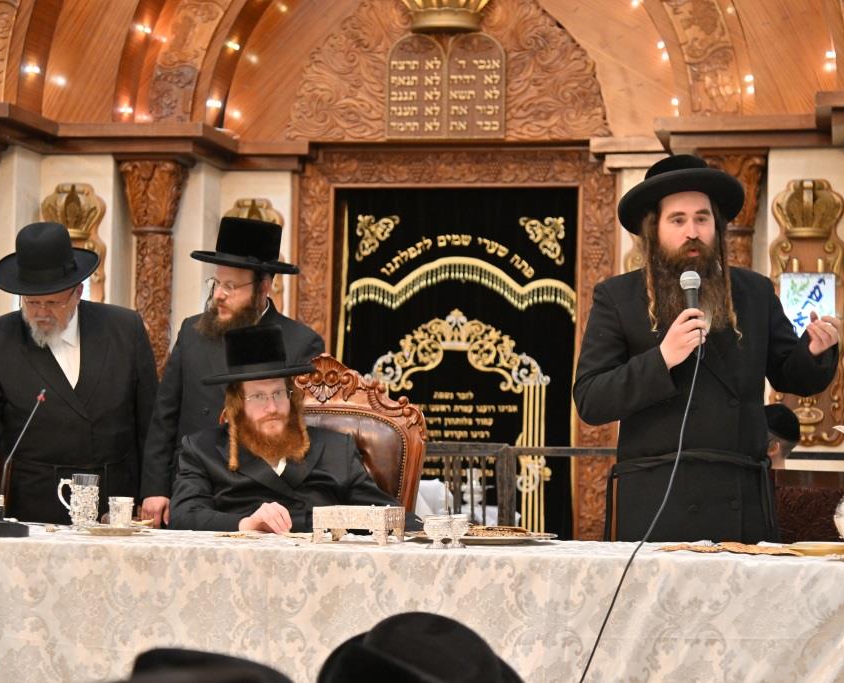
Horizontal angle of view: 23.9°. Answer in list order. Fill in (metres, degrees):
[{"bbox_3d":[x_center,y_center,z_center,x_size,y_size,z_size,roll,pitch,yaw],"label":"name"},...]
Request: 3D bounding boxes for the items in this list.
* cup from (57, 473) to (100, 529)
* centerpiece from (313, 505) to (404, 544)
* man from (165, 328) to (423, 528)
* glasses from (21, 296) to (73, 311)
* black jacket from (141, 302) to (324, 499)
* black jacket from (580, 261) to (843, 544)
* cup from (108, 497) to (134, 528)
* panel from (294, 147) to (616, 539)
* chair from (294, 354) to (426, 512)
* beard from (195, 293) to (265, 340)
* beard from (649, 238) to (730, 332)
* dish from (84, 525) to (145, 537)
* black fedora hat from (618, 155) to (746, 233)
[{"bbox_3d":[-0.980,0.451,5.690,0.123,0.154,0.080,1,-1,-8],"label":"cup"},{"bbox_3d":[-0.156,0.464,5.027,0.193,0.093,0.150,0,-2,16],"label":"centerpiece"},{"bbox_3d":[-0.380,0.619,5.770,0.680,1.336,0.750,1,-1,3],"label":"man"},{"bbox_3d":[-1.048,-0.136,5.690,0.138,0.042,0.130,-5,28,20],"label":"glasses"},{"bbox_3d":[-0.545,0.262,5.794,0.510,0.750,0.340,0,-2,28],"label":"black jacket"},{"bbox_3d":[0.754,0.333,5.352,0.670,1.060,0.430,1,-2,-12],"label":"black jacket"},{"bbox_3d":[-0.830,0.474,5.506,0.072,0.086,0.072,1,-1,0],"label":"cup"},{"bbox_3d":[0.135,0.192,8.781,1.441,2.100,0.200,1,-1,8],"label":"panel"},{"bbox_3d":[-0.372,0.656,5.661,0.660,1.250,0.720,1,-2,12],"label":"chair"},{"bbox_3d":[-0.594,-0.080,6.141,0.160,0.148,0.160,0,-1,43],"label":"beard"},{"bbox_3d":[0.737,-0.154,5.462,0.208,0.255,0.130,1,-1,-5],"label":"beard"},{"bbox_3d":[-0.815,0.502,5.280,0.160,0.021,0.160,1,-2,0],"label":"dish"},{"bbox_3d":[0.696,-0.398,5.360,0.340,0.135,0.365,-5,-22,-16],"label":"black fedora hat"}]

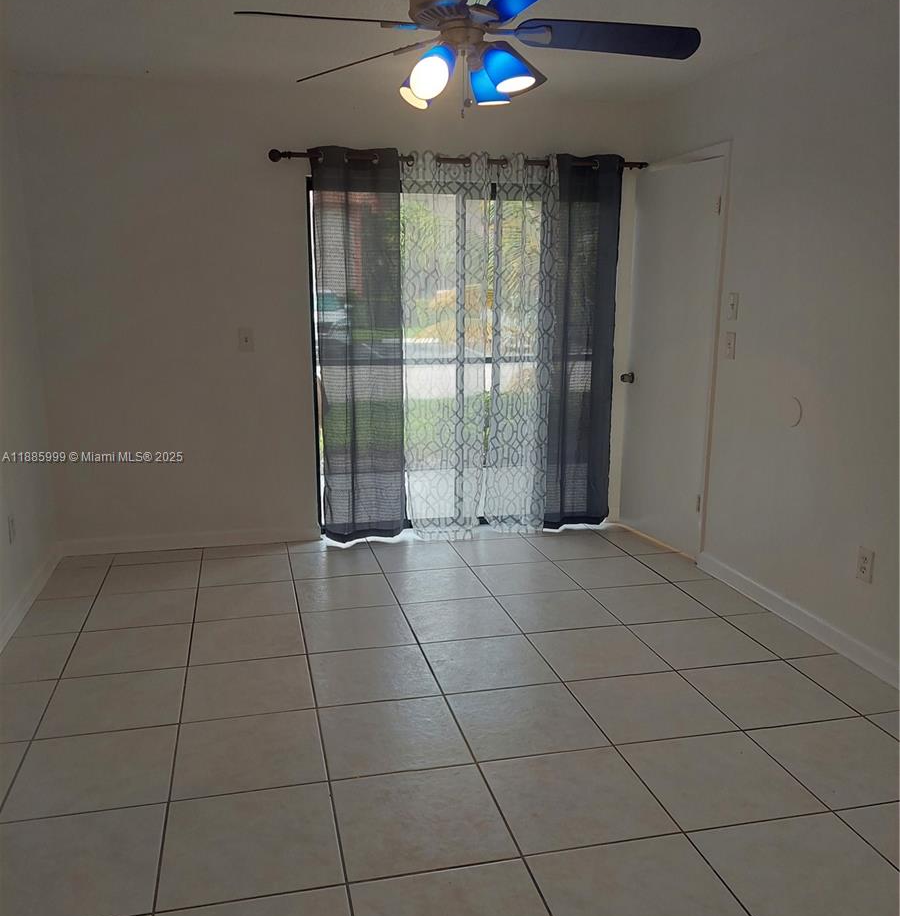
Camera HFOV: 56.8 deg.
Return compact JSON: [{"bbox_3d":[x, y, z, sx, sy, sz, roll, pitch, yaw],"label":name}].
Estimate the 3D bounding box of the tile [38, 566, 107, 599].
[{"bbox_3d":[-1.893,0.635,4.204,0.272,0.012,0.455,-2,11,-13],"label":"tile"}]

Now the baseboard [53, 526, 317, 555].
[{"bbox_3d":[-1.429,0.469,4.681,1.399,0.082,0.014,-2,11,-13],"label":"baseboard"}]

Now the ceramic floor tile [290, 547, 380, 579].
[{"bbox_3d":[-0.607,0.569,4.432,0.450,0.010,0.450,-2,11,-13],"label":"ceramic floor tile"}]

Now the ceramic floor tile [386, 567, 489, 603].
[{"bbox_3d":[-0.060,0.635,4.109,0.450,0.010,0.450,-2,11,-13],"label":"ceramic floor tile"}]

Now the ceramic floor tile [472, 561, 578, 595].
[{"bbox_3d":[0.381,0.613,4.210,0.450,0.010,0.443,-2,12,-13],"label":"ceramic floor tile"}]

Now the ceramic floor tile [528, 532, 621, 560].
[{"bbox_3d":[0.732,0.521,4.868,0.455,0.012,0.455,-2,11,-13],"label":"ceramic floor tile"}]

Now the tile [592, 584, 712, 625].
[{"bbox_3d":[0.934,0.683,3.890,0.450,0.010,0.443,-2,12,-13],"label":"tile"}]

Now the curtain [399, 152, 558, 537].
[{"bbox_3d":[0.156,-0.589,4.696,0.872,2.129,0.100,-2,12,-13],"label":"curtain"}]

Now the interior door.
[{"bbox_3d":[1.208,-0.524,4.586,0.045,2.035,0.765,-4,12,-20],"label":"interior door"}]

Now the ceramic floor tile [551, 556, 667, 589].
[{"bbox_3d":[0.844,0.609,4.408,0.455,0.012,0.455,-2,11,-13],"label":"ceramic floor tile"}]

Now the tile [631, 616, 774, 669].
[{"bbox_3d":[1.041,0.771,3.466,0.450,0.010,0.443,-2,12,-13],"label":"tile"}]

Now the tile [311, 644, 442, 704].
[{"bbox_3d":[-0.289,0.816,3.123,0.446,0.010,0.441,-2,12,-13],"label":"tile"}]

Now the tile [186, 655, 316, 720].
[{"bbox_3d":[-0.727,0.834,3.018,0.446,0.010,0.441,-2,12,-13],"label":"tile"}]

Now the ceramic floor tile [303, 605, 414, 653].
[{"bbox_3d":[-0.406,0.749,3.636,0.455,0.012,0.455,-2,11,-13],"label":"ceramic floor tile"}]

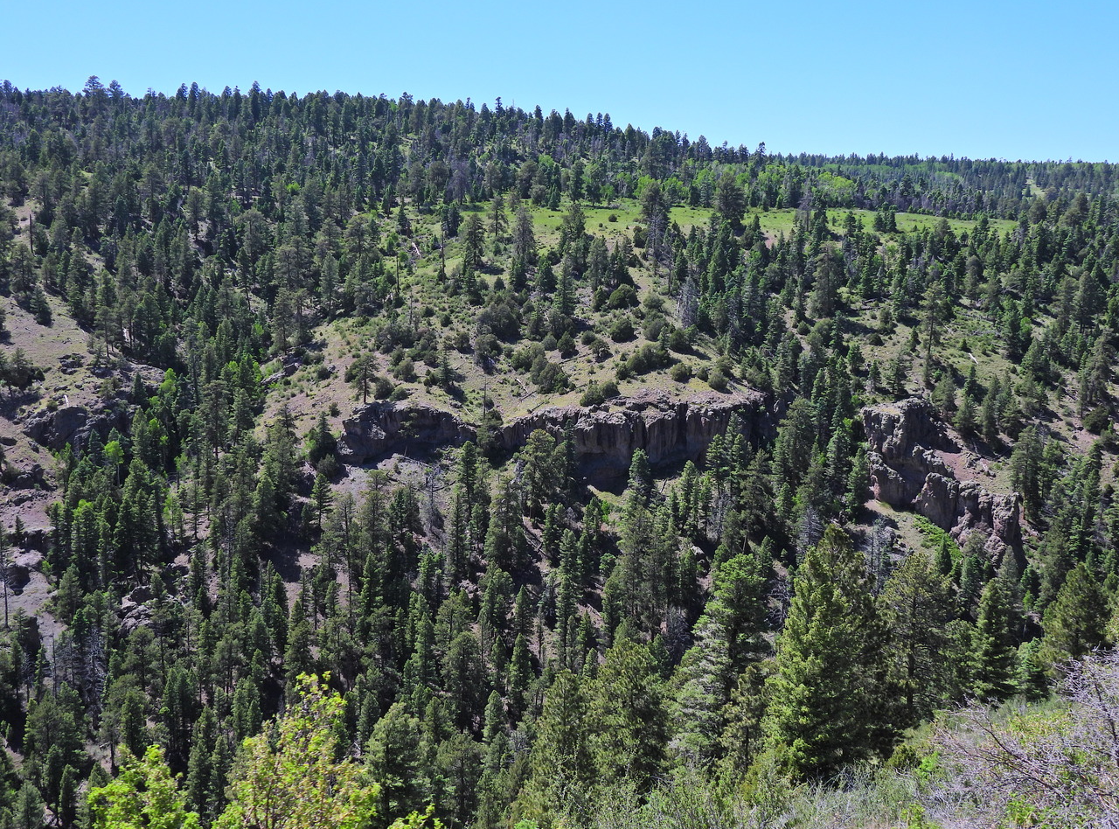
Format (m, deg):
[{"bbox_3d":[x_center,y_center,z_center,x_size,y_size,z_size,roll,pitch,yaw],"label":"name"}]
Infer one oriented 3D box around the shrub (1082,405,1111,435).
[{"bbox_3d":[85.170,0.830,205.000,4.160,4.520,3.950,3,9,23],"label":"shrub"}]

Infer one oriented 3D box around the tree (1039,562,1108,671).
[{"bbox_3d":[31.880,13.120,80.000,4.220,8.130,4.010,3,9,22],"label":"tree"}]

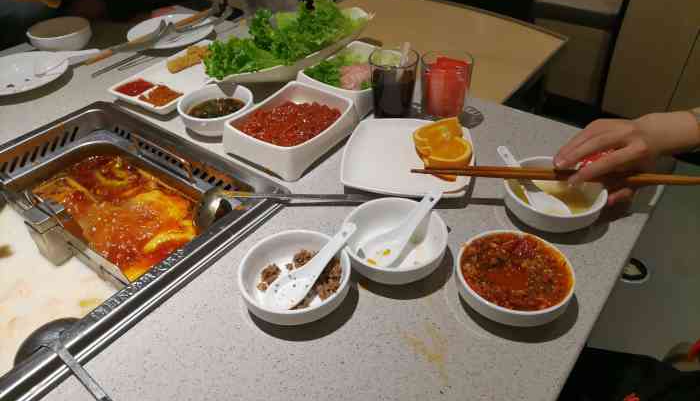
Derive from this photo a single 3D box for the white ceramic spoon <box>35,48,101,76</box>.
[{"bbox_3d":[-0.544,-0.263,1.017,0.121,0.035,0.043,-16,43,-15],"label":"white ceramic spoon"}]

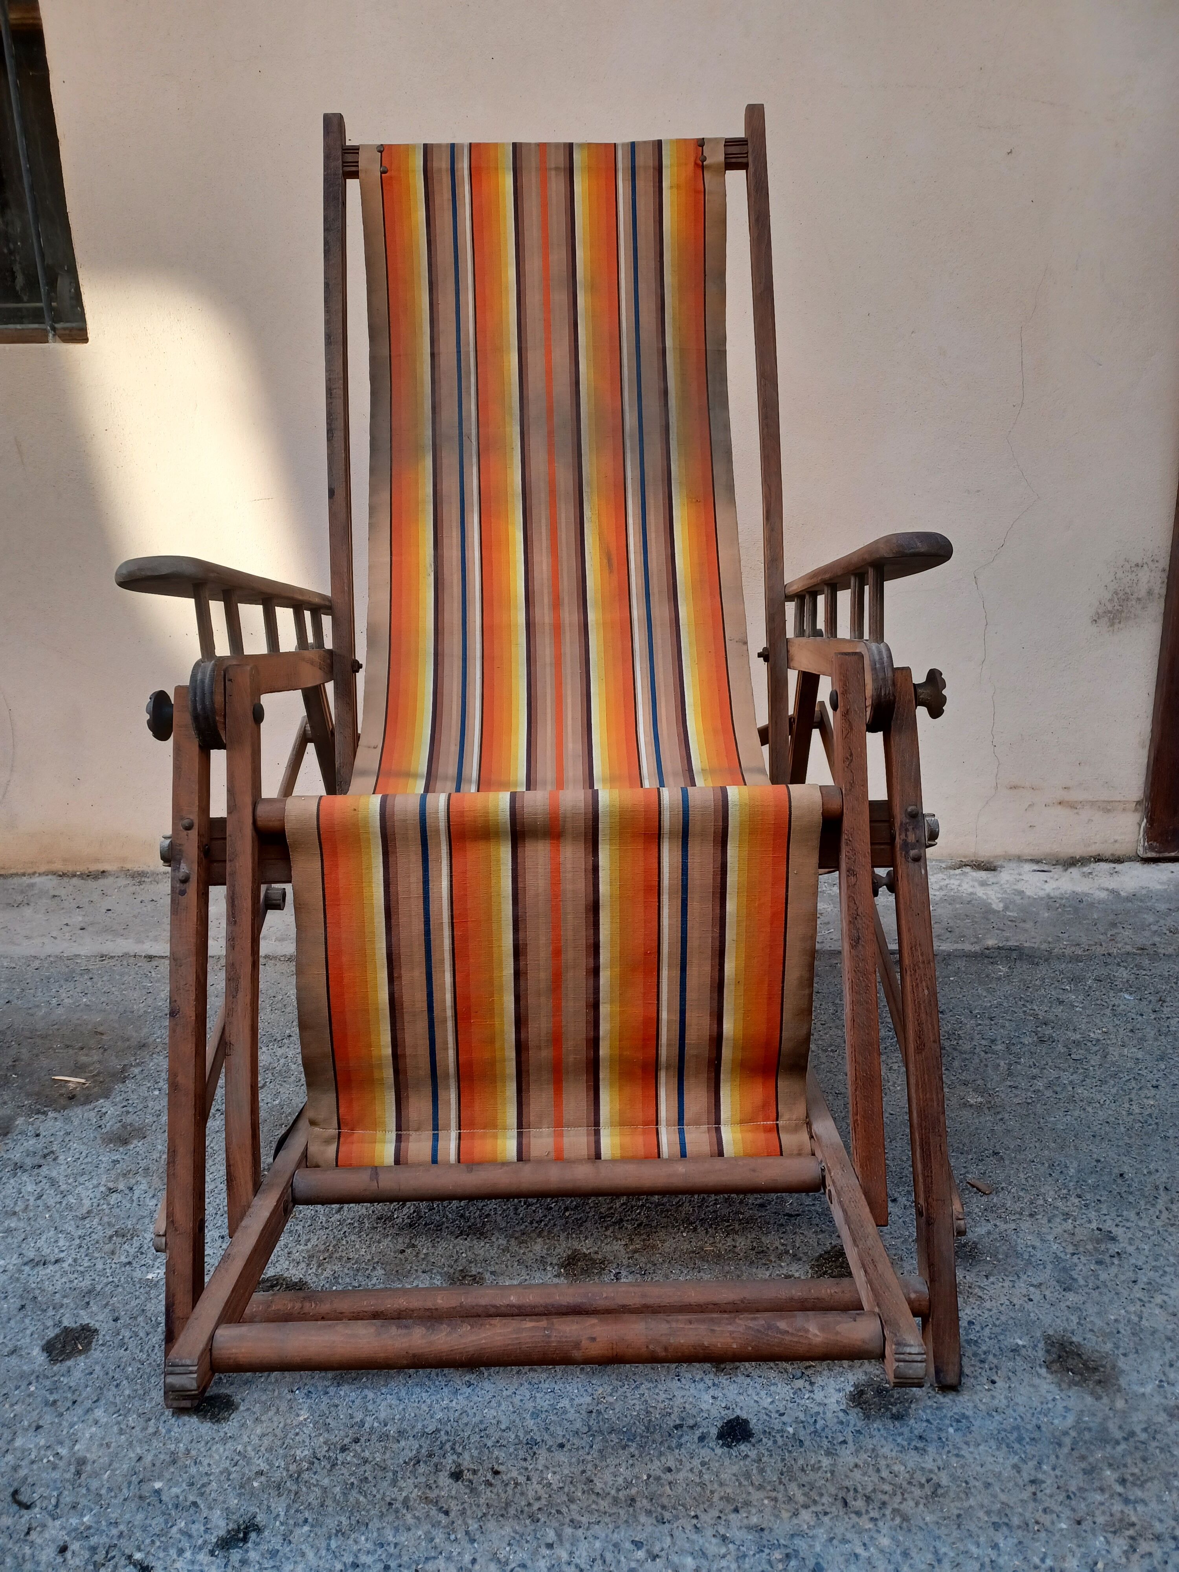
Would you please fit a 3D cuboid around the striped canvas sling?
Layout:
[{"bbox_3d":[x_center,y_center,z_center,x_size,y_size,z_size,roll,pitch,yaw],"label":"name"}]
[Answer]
[{"bbox_3d":[-0.040,-0.226,1.186,0.451,0.957,0.700,-1,16,0],"label":"striped canvas sling"}]

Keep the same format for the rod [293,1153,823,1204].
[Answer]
[{"bbox_3d":[-0.027,0.340,0.977,0.456,0.030,0.030,-1,16,0],"label":"rod"}]

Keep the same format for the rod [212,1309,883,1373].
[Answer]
[{"bbox_3d":[-0.028,0.379,0.773,0.458,0.032,0.032,-1,16,0],"label":"rod"}]

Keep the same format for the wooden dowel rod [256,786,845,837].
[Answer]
[{"bbox_3d":[-0.033,0.021,0.941,0.488,0.030,0.030,-1,16,0],"label":"wooden dowel rod"}]

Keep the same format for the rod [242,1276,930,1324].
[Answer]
[{"bbox_3d":[-0.021,0.396,0.867,0.558,0.031,0.031,-1,16,0],"label":"rod"}]

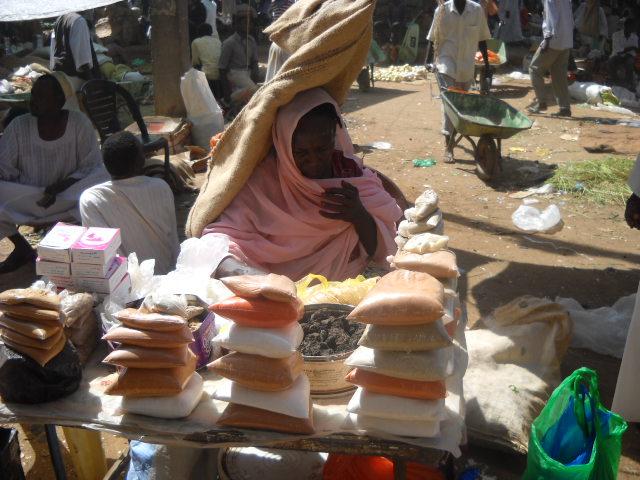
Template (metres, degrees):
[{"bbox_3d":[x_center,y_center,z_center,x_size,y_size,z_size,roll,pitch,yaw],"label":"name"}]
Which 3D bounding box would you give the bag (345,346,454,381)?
[{"bbox_3d":[0.171,0.238,1.605,0.205,0.060,0.165,5,20,10],"label":"bag"}]

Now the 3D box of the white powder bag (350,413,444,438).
[{"bbox_3d":[0.163,0.356,1.658,0.185,0.050,0.180,3,19,7],"label":"white powder bag"}]

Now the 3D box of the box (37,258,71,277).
[{"bbox_3d":[-0.735,0.052,2.203,0.090,0.043,0.185,2,19,4],"label":"box"}]

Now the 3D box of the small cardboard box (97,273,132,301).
[{"bbox_3d":[-0.646,0.149,2.267,0.105,0.052,0.170,3,20,4],"label":"small cardboard box"}]

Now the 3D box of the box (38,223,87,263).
[{"bbox_3d":[-0.747,0.011,2.223,0.092,0.045,0.180,2,20,1],"label":"box"}]

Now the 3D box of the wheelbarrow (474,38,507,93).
[{"bbox_3d":[2.482,-2.631,11.300,0.600,0.800,1.350,4,19,9],"label":"wheelbarrow"}]

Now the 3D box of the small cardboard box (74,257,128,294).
[{"bbox_3d":[-0.647,0.102,2.247,0.105,0.047,0.165,2,20,2],"label":"small cardboard box"}]

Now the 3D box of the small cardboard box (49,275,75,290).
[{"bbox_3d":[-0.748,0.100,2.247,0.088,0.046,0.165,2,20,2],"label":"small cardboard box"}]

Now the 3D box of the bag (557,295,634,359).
[{"bbox_3d":[1.345,0.410,3.633,0.430,0.200,0.300,3,20,5],"label":"bag"}]

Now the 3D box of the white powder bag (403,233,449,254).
[{"bbox_3d":[0.266,0.009,1.910,0.115,0.040,0.085,4,20,8],"label":"white powder bag"}]

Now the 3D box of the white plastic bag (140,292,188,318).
[{"bbox_3d":[-0.347,0.146,1.690,0.105,0.047,0.085,3,19,5],"label":"white plastic bag"}]

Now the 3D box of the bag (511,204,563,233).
[{"bbox_3d":[1.518,-0.150,5.290,0.340,0.150,0.240,3,20,5],"label":"bag"}]

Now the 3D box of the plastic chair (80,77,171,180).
[{"bbox_3d":[-1.257,-0.535,4.800,0.570,0.870,0.560,-16,26,-41],"label":"plastic chair"}]

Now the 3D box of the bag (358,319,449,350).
[{"bbox_3d":[0.177,0.162,1.583,0.195,0.062,0.180,3,19,7],"label":"bag"}]

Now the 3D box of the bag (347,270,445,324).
[{"bbox_3d":[0.157,0.118,1.557,0.185,0.060,0.165,4,20,6],"label":"bag"}]

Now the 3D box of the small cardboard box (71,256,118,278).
[{"bbox_3d":[-0.637,0.058,2.192,0.094,0.043,0.190,2,19,3],"label":"small cardboard box"}]

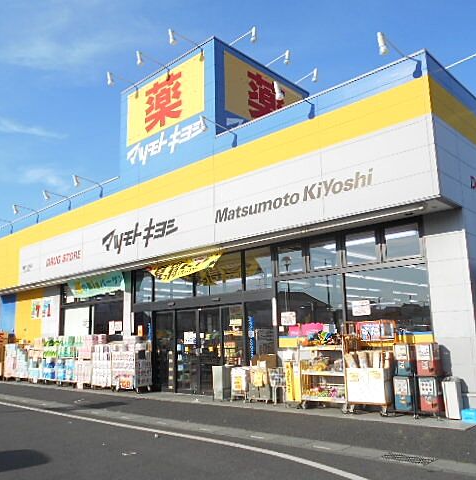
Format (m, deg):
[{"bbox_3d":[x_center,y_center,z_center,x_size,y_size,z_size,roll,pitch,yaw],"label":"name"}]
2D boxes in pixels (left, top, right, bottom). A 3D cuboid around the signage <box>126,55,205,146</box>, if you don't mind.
[{"bbox_3d":[-2.120,-3.824,13.437,3.500,1.600,0.100,-12,-15,43],"label":"signage"}]

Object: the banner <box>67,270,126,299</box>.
[{"bbox_3d":[-5.236,1.695,17.594,3.840,0.720,0.256,-12,-15,43],"label":"banner"}]

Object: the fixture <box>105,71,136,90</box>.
[{"bbox_3d":[-3.812,-5.138,15.848,0.150,0.480,1.104,-12,-15,43],"label":"fixture"}]

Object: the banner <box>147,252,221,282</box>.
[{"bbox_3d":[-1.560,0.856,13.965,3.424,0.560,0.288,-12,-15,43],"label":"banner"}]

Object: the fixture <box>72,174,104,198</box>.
[{"bbox_3d":[-4.765,-1.763,15.095,0.150,0.420,0.920,-12,-15,43],"label":"fixture"}]

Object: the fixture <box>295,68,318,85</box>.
[{"bbox_3d":[2.058,-4.783,14.338,0.880,0.400,0.150,-12,-15,43],"label":"fixture"}]

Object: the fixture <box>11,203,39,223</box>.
[{"bbox_3d":[-8.915,-1.193,20.243,0.150,0.416,1.056,-12,-15,43],"label":"fixture"}]

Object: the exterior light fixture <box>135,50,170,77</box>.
[{"bbox_3d":[-2.591,-5.331,14.650,0.150,0.464,1.136,-12,-15,43],"label":"exterior light fixture"}]

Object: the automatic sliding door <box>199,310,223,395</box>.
[{"bbox_3d":[-0.747,3.167,13.686,0.984,2.328,0.096,-12,-15,43],"label":"automatic sliding door"}]

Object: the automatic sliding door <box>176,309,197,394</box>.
[{"bbox_3d":[-1.482,3.339,14.384,1.024,2.328,0.096,-12,-15,43],"label":"automatic sliding door"}]

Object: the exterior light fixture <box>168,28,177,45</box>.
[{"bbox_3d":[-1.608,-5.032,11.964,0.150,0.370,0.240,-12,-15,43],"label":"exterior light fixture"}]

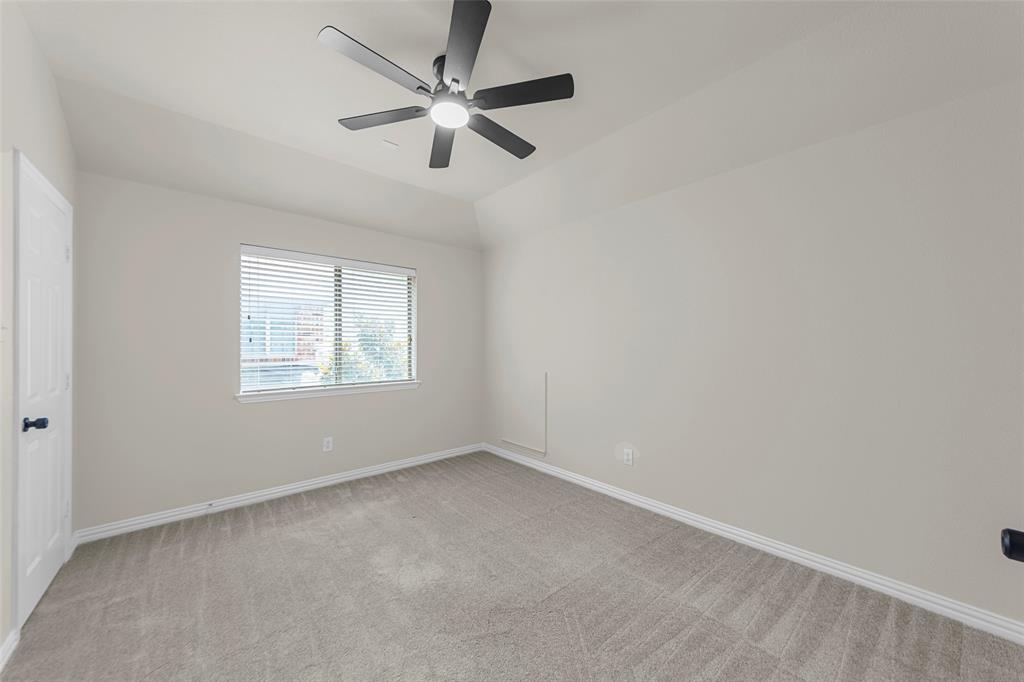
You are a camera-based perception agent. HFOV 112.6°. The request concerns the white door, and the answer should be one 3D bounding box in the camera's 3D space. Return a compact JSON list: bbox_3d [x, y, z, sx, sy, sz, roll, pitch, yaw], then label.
[{"bbox_3d":[-2.440,0.250,1.765,0.060,2.120,0.760,0,0,-42],"label":"white door"}]

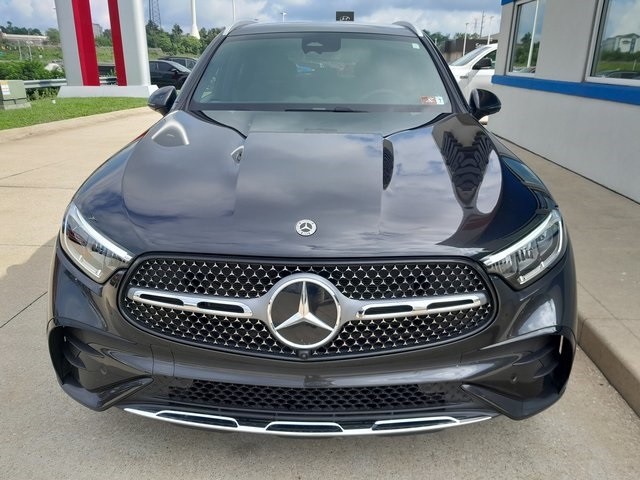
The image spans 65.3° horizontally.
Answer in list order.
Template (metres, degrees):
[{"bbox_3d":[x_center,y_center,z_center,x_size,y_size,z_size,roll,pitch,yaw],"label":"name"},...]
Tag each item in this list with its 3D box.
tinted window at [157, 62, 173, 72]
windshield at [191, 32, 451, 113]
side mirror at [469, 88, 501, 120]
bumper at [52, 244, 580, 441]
[{"bbox_3d":[-7.266,-8.095,23.400,0.800,0.430,0.100,3,10,6],"label":"tinted window"},{"bbox_3d":[0.013,-0.957,2.845,1.400,0.160,0.840,1,50,2],"label":"windshield"},{"bbox_3d":[0.947,-0.782,2.892,0.200,0.180,0.150,1,20,2],"label":"side mirror"},{"bbox_3d":[-0.040,0.284,1.616,1.820,0.560,0.420,1,20,2],"label":"bumper"}]

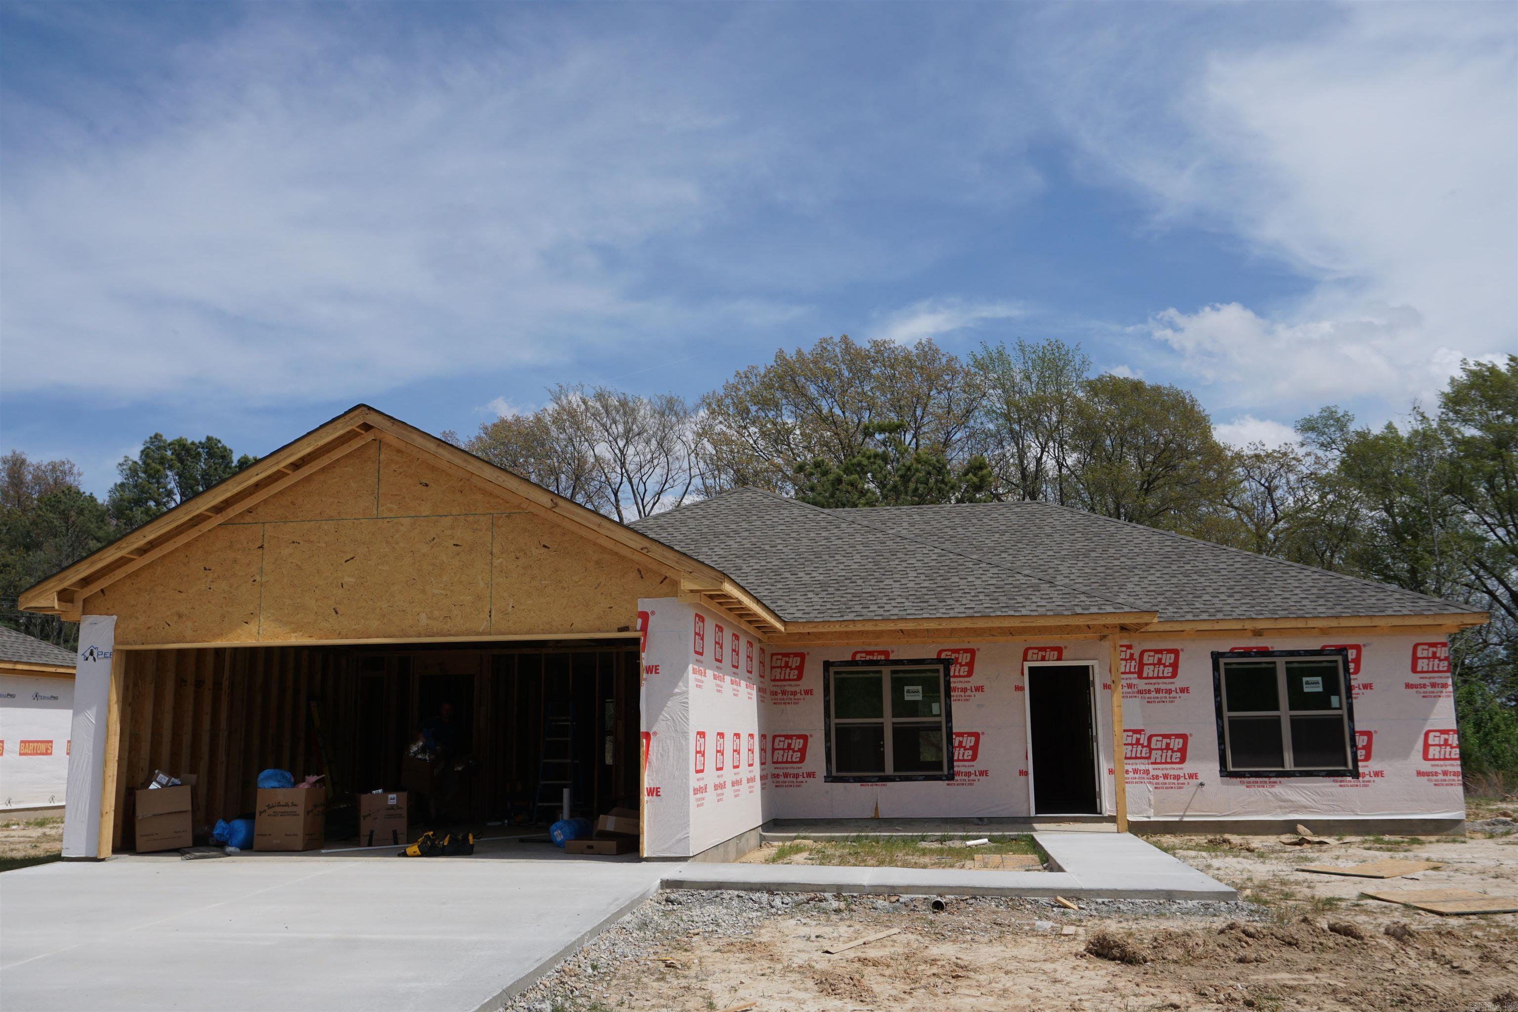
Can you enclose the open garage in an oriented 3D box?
[{"bbox_3d":[-3.515,1.764,16.072,7.300,4.500,6.500,-2,-10,8],"label":"open garage"}]

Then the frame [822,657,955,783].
[{"bbox_3d":[1.841,3.040,18.537,1.830,1.700,0.100,-2,-10,8],"label":"frame"}]

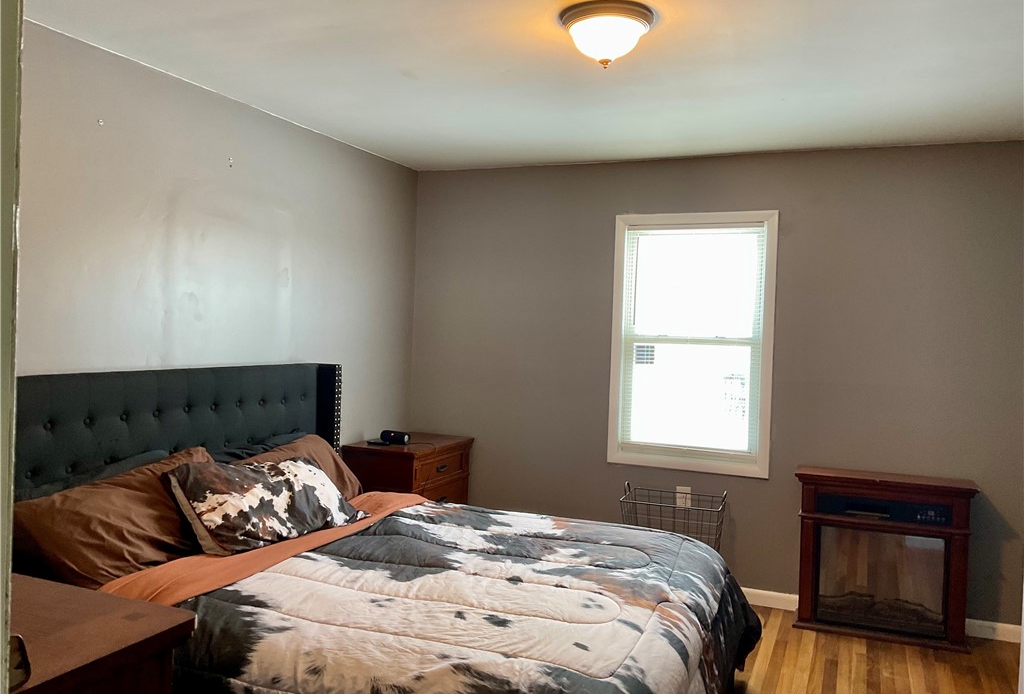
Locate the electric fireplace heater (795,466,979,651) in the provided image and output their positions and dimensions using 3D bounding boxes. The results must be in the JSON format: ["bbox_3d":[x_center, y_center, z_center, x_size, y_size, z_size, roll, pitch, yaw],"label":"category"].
[{"bbox_3d":[1.825,1.032,4.244,0.812,0.772,0.295,2,1,22],"label":"electric fireplace heater"}]

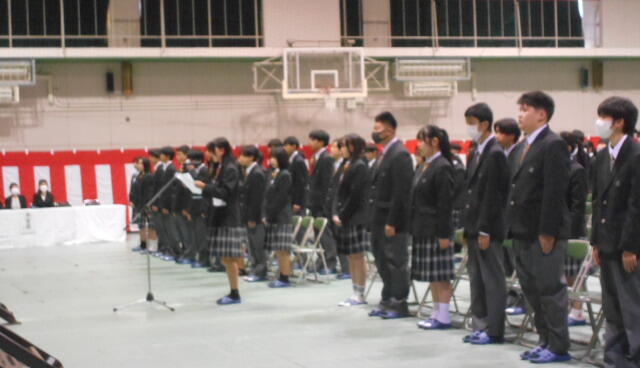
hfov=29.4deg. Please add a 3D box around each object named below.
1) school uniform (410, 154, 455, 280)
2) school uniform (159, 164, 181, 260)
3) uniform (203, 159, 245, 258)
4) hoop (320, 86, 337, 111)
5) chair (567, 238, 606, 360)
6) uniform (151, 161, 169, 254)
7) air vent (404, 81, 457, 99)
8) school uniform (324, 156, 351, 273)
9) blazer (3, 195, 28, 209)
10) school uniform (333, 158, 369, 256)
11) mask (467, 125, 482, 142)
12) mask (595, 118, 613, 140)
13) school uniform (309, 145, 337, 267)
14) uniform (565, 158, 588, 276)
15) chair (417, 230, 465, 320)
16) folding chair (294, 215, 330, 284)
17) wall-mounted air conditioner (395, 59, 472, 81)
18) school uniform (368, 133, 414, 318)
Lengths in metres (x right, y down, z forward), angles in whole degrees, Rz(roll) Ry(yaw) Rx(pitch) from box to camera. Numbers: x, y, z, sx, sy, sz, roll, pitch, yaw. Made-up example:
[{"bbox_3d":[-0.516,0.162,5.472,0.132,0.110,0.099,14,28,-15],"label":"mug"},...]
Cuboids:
[{"bbox_3d":[0.892,0.274,9.720,0.290,1.000,0.440,-2,1,-19],"label":"school uniform"},{"bbox_3d":[-2.262,0.356,18.400,0.280,1.430,0.440,-2,1,-19],"label":"school uniform"},{"bbox_3d":[-0.941,0.242,11.900,0.360,0.980,0.430,-2,1,-19],"label":"uniform"},{"bbox_3d":[0.196,-1.818,25.950,0.450,0.500,0.480,-2,1,0],"label":"hoop"},{"bbox_3d":[1.781,0.739,8.200,0.480,0.780,0.460,-2,1,-19],"label":"chair"},{"bbox_3d":[-2.508,0.364,19.250,0.280,1.400,0.440,-2,1,-19],"label":"uniform"},{"bbox_3d":[2.570,-2.199,28.300,1.170,0.380,0.360,-2,0,-18],"label":"air vent"},{"bbox_3d":[0.229,0.369,14.300,0.290,1.330,0.440,-2,1,-17],"label":"school uniform"},{"bbox_3d":[-5.807,0.450,23.303,0.420,0.500,0.280,-2,1,-17],"label":"blazer"},{"bbox_3d":[0.290,0.220,11.400,0.300,0.920,0.430,-2,1,-17],"label":"school uniform"},{"bbox_3d":[1.110,-0.373,8.740,0.085,0.120,0.125,-2,1,-19],"label":"mask"},{"bbox_3d":[1.629,-0.313,7.000,0.090,0.122,0.135,-2,1,-17],"label":"mask"},{"bbox_3d":[0.043,0.323,15.100,0.290,1.470,0.460,-2,1,-19],"label":"school uniform"},{"bbox_3d":[1.971,0.255,9.680,0.280,0.950,0.420,-2,1,-19],"label":"uniform"},{"bbox_3d":[1.085,0.742,10.265,0.480,0.770,0.460,-2,1,-19],"label":"chair"},{"bbox_3d":[-0.144,0.739,13.761,0.450,0.730,0.450,-2,1,-17],"label":"folding chair"},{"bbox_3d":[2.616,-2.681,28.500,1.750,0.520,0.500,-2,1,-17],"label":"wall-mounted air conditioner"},{"bbox_3d":[0.614,0.359,10.480,0.300,1.450,0.470,-2,1,-19],"label":"school uniform"}]

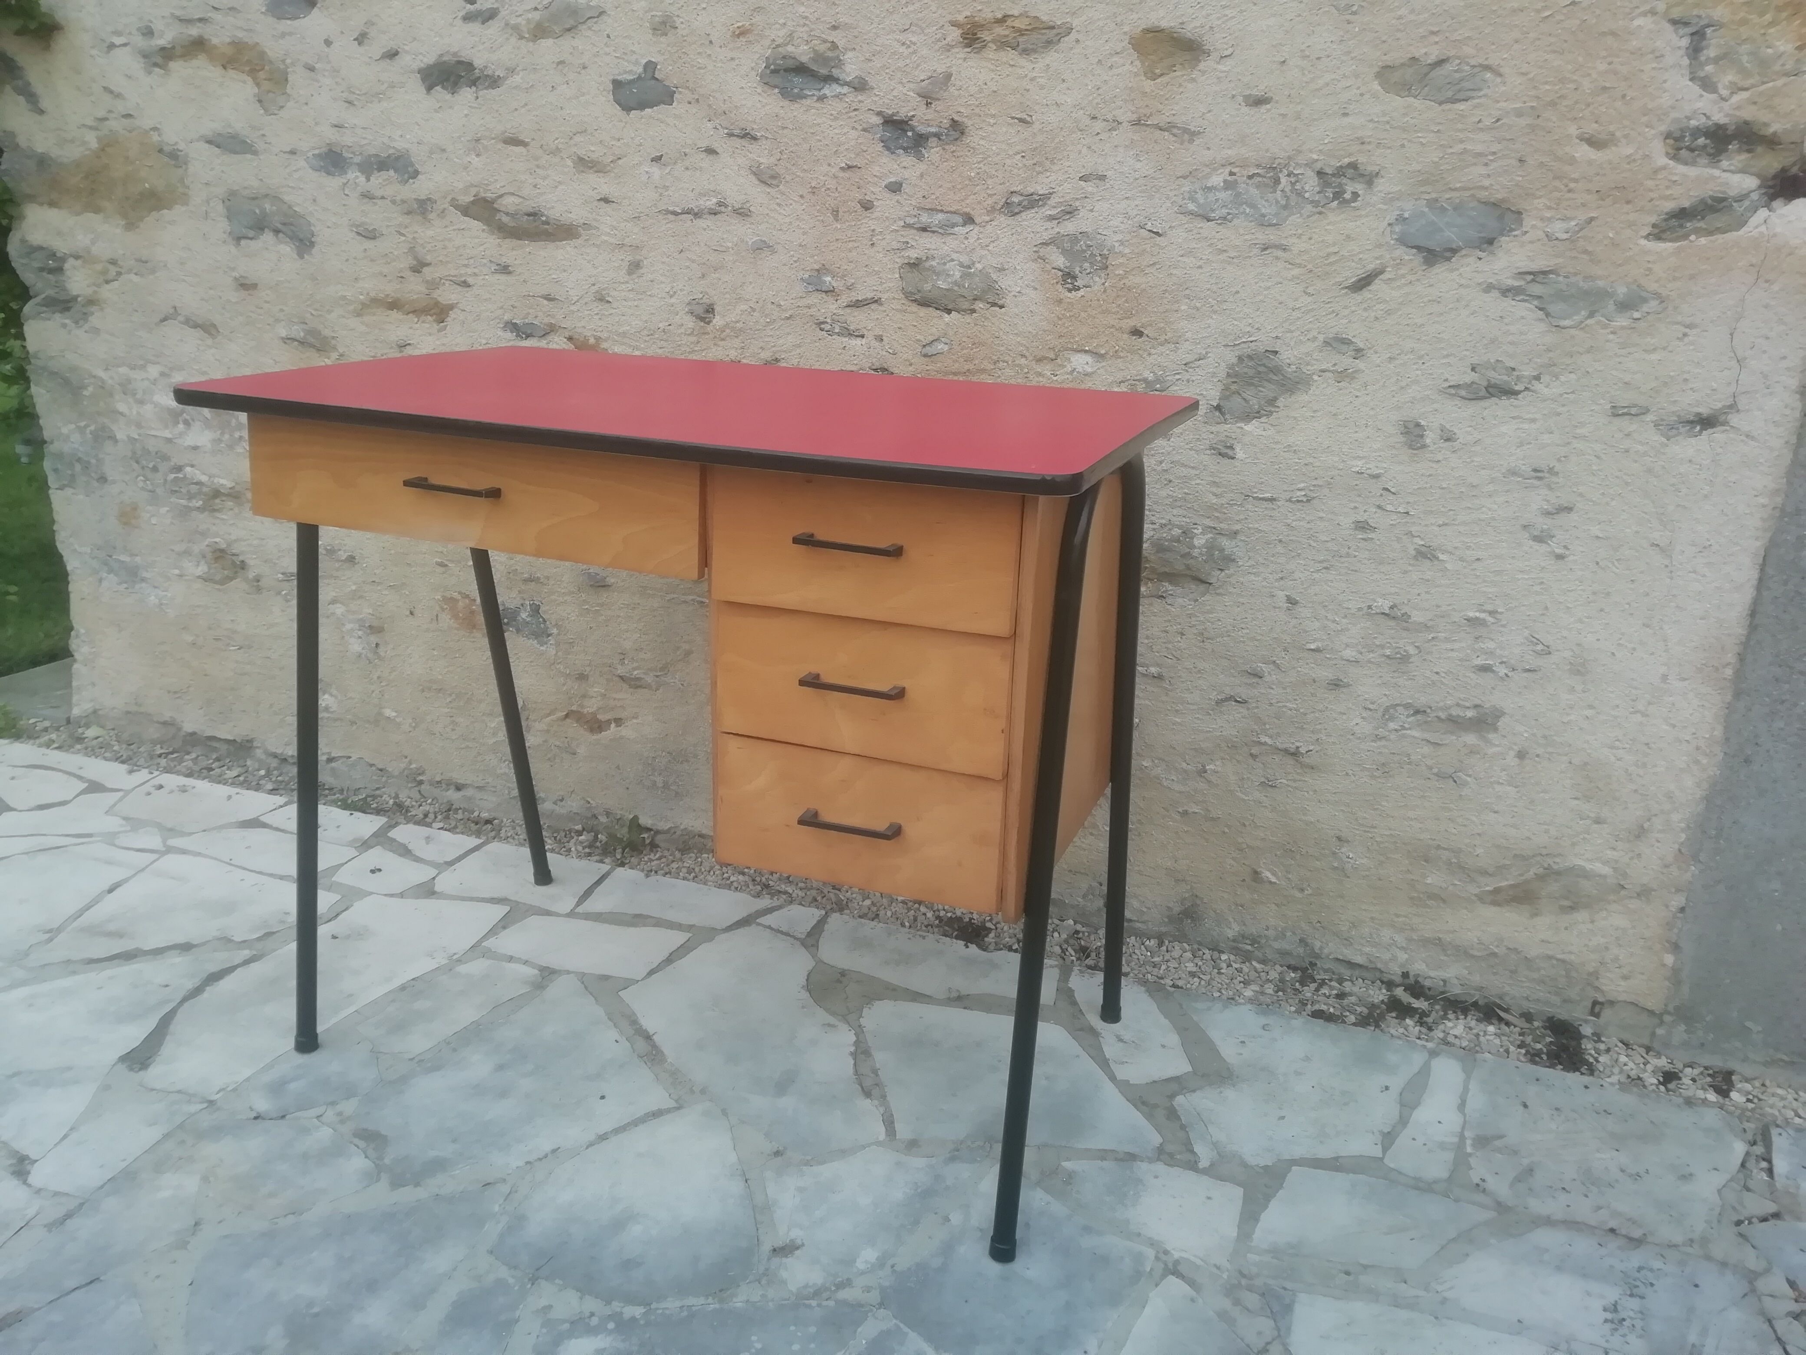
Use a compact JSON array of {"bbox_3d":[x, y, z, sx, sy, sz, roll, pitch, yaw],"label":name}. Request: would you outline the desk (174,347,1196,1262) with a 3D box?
[{"bbox_3d":[-0.211,0.067,1.507,0.900,0.755,0.560,9,20,20],"label":"desk"}]

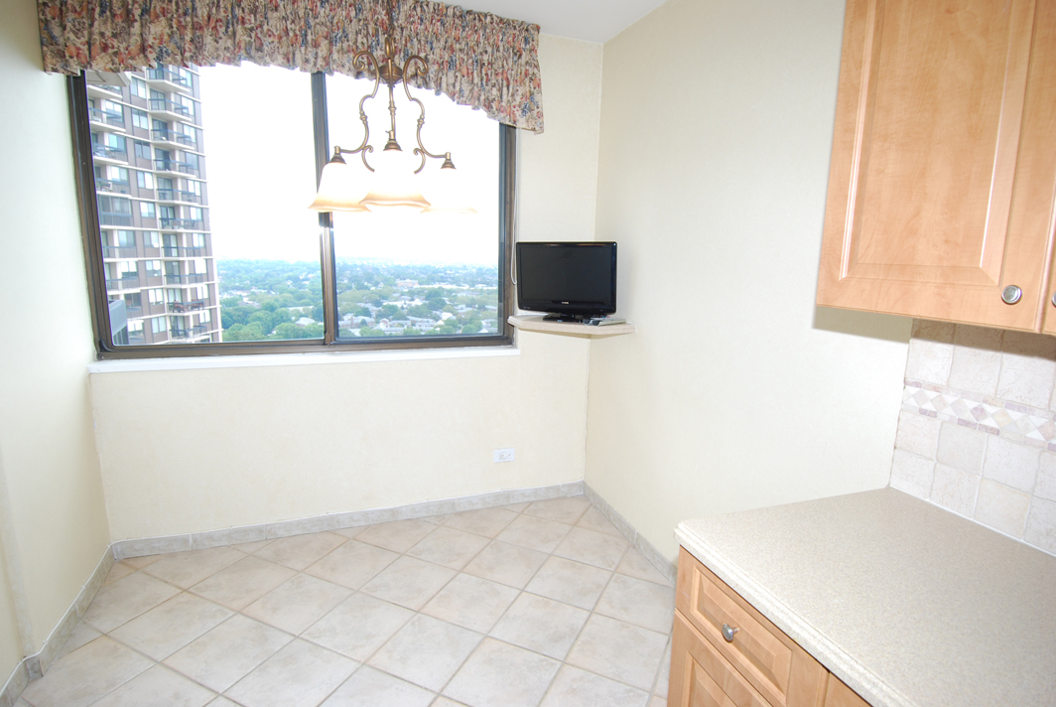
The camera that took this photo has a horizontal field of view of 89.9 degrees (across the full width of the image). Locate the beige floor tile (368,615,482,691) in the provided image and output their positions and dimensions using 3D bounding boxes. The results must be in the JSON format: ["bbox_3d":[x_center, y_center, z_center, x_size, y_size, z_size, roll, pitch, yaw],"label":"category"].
[{"bbox_3d":[-0.378,1.124,2.002,0.323,0.010,0.323,6,10,24],"label":"beige floor tile"}]

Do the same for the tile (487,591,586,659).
[{"bbox_3d":[0.052,1.057,2.055,0.308,0.015,0.308,6,11,24],"label":"tile"}]

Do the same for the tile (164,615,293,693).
[{"bbox_3d":[-1.058,1.060,1.876,0.308,0.015,0.308,6,11,24],"label":"tile"}]

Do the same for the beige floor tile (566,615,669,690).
[{"bbox_3d":[0.352,1.138,2.031,0.323,0.010,0.323,6,10,24],"label":"beige floor tile"}]

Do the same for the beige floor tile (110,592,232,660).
[{"bbox_3d":[-1.410,1.080,2.108,0.323,0.010,0.323,6,10,24],"label":"beige floor tile"}]

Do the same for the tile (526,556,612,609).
[{"bbox_3d":[0.195,1.064,2.459,0.323,0.010,0.323,6,10,24],"label":"tile"}]

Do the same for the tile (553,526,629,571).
[{"bbox_3d":[0.312,0.967,2.616,0.308,0.015,0.308,6,11,24],"label":"tile"}]

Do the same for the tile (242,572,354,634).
[{"bbox_3d":[-0.976,1.065,2.267,0.323,0.010,0.323,6,10,24],"label":"tile"}]

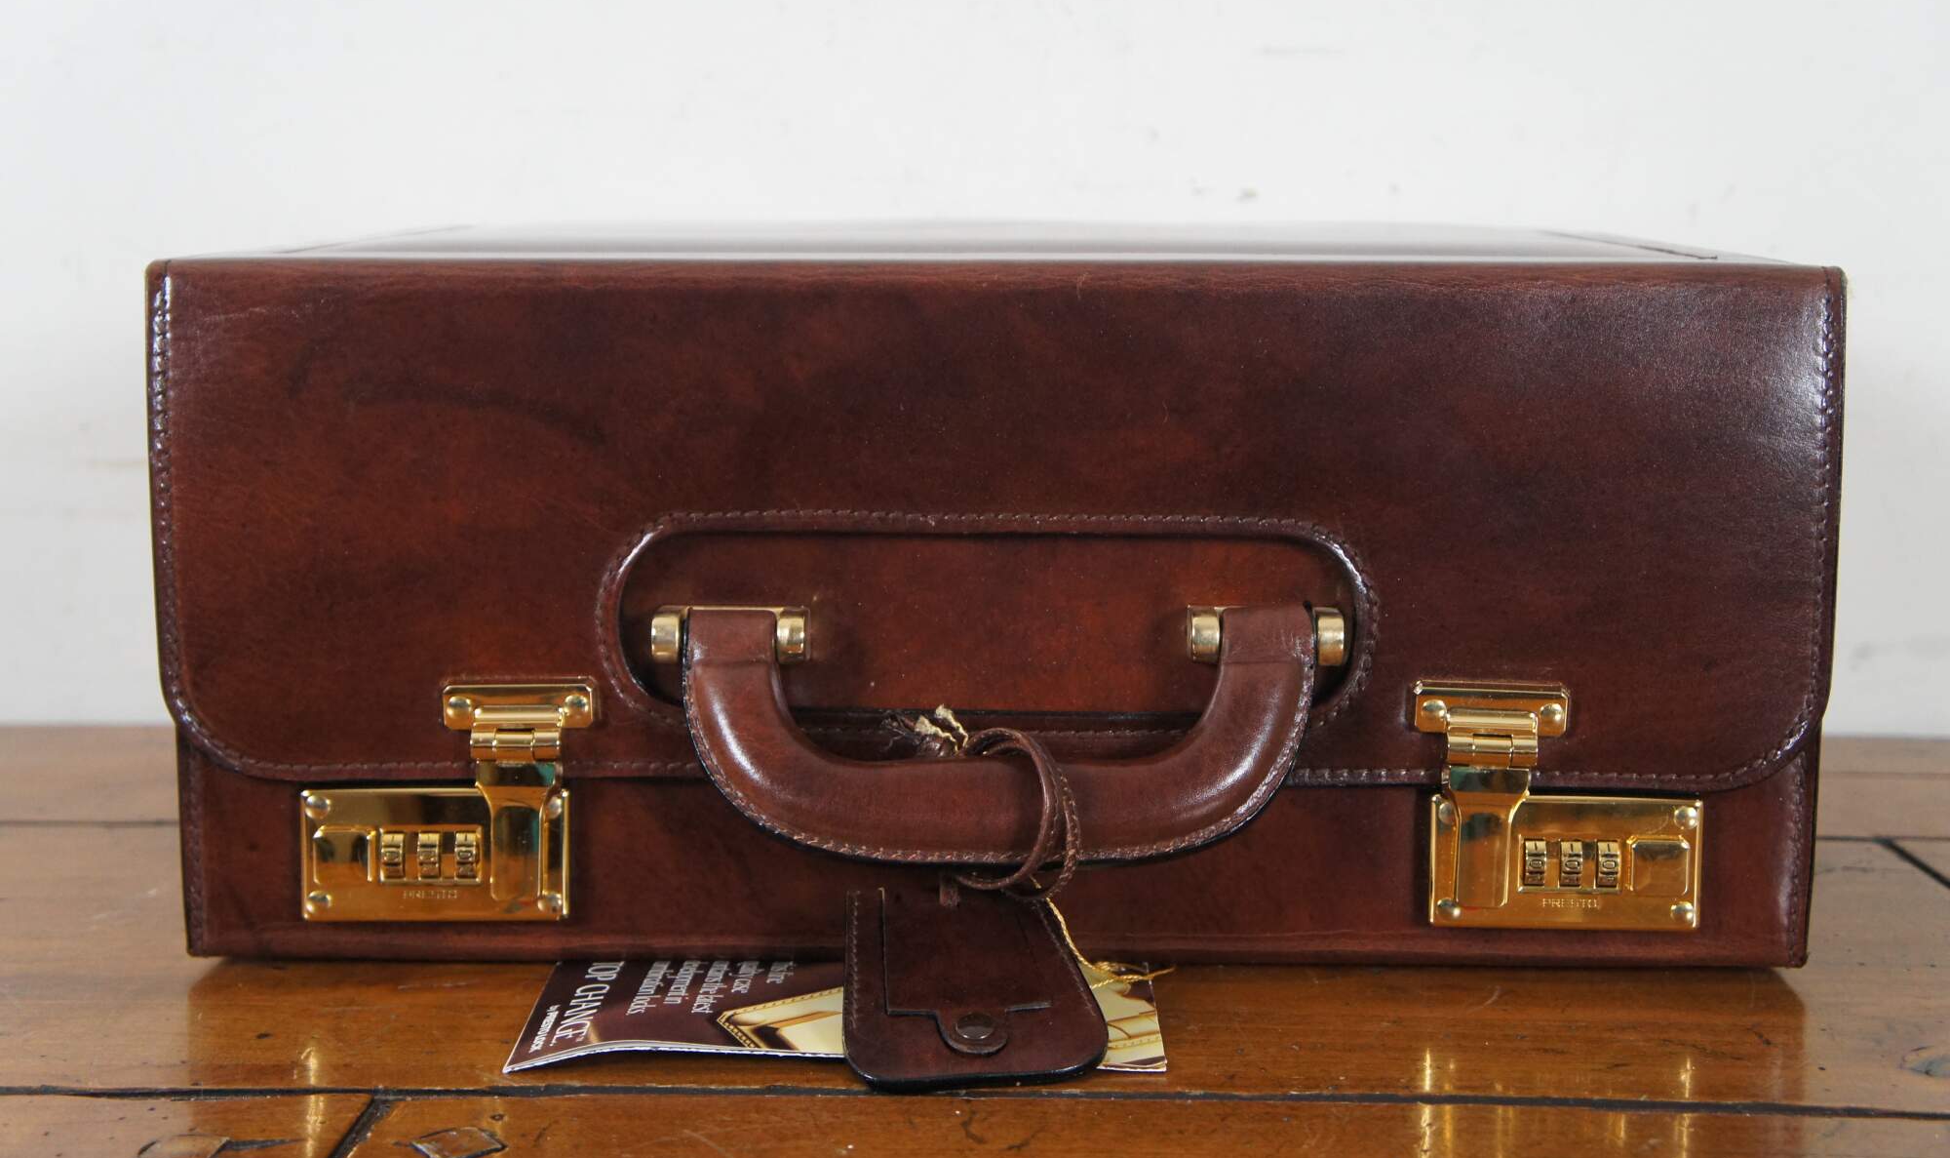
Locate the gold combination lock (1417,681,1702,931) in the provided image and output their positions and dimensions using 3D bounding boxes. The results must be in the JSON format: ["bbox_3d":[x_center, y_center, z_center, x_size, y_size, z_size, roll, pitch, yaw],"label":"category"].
[{"bbox_3d":[0.158,0.061,0.631,0.079,0.069,0.013,0,8,1],"label":"gold combination lock"}]

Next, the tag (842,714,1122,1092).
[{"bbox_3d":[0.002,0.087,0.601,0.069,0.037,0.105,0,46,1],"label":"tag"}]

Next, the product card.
[{"bbox_3d":[-0.034,0.111,0.620,0.163,0.006,0.105,0,8,1],"label":"product card"}]

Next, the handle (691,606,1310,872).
[{"bbox_3d":[0.006,0.042,0.620,0.170,0.069,0.029,0,8,1],"label":"handle"}]

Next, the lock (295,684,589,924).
[{"bbox_3d":[-0.144,0.061,0.635,0.078,0.066,0.013,0,8,1],"label":"lock"}]

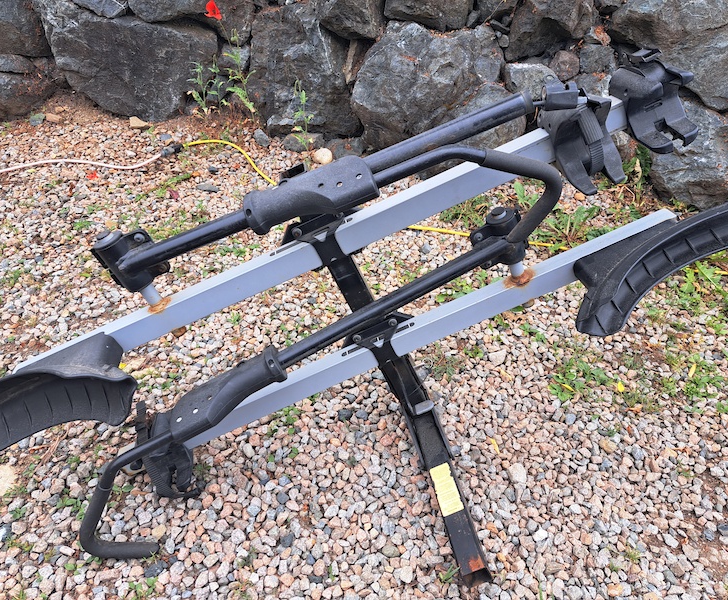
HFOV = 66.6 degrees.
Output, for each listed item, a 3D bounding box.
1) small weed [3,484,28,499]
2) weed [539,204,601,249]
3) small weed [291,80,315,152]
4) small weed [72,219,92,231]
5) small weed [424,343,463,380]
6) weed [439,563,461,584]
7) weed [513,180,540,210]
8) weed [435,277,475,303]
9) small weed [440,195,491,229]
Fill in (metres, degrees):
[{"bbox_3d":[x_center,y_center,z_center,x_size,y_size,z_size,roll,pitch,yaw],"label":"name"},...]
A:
[{"bbox_3d":[-0.660,0.362,1.051,0.045,0.015,0.026,0,39,0],"label":"small weed"},{"bbox_3d":[0.638,-0.232,1.725,0.188,0.090,0.165,0,39,0],"label":"weed"},{"bbox_3d":[-0.242,-0.720,2.186,0.095,0.268,0.085,0,39,0],"label":"small weed"},{"bbox_3d":[-0.910,-0.245,1.794,0.062,0.023,0.050,0,39,0],"label":"small weed"},{"bbox_3d":[0.185,0.141,1.292,0.097,0.055,0.090,0,39,0],"label":"small weed"},{"bbox_3d":[0.143,0.456,0.927,0.036,0.025,0.030,0,39,0],"label":"weed"},{"bbox_3d":[0.554,-0.358,1.892,0.093,0.075,0.085,0,39,0],"label":"weed"},{"bbox_3d":[0.247,-0.031,1.516,0.110,0.040,0.095,0,39,0],"label":"weed"},{"bbox_3d":[0.332,-0.293,1.816,0.163,0.070,0.145,0,39,0],"label":"small weed"}]

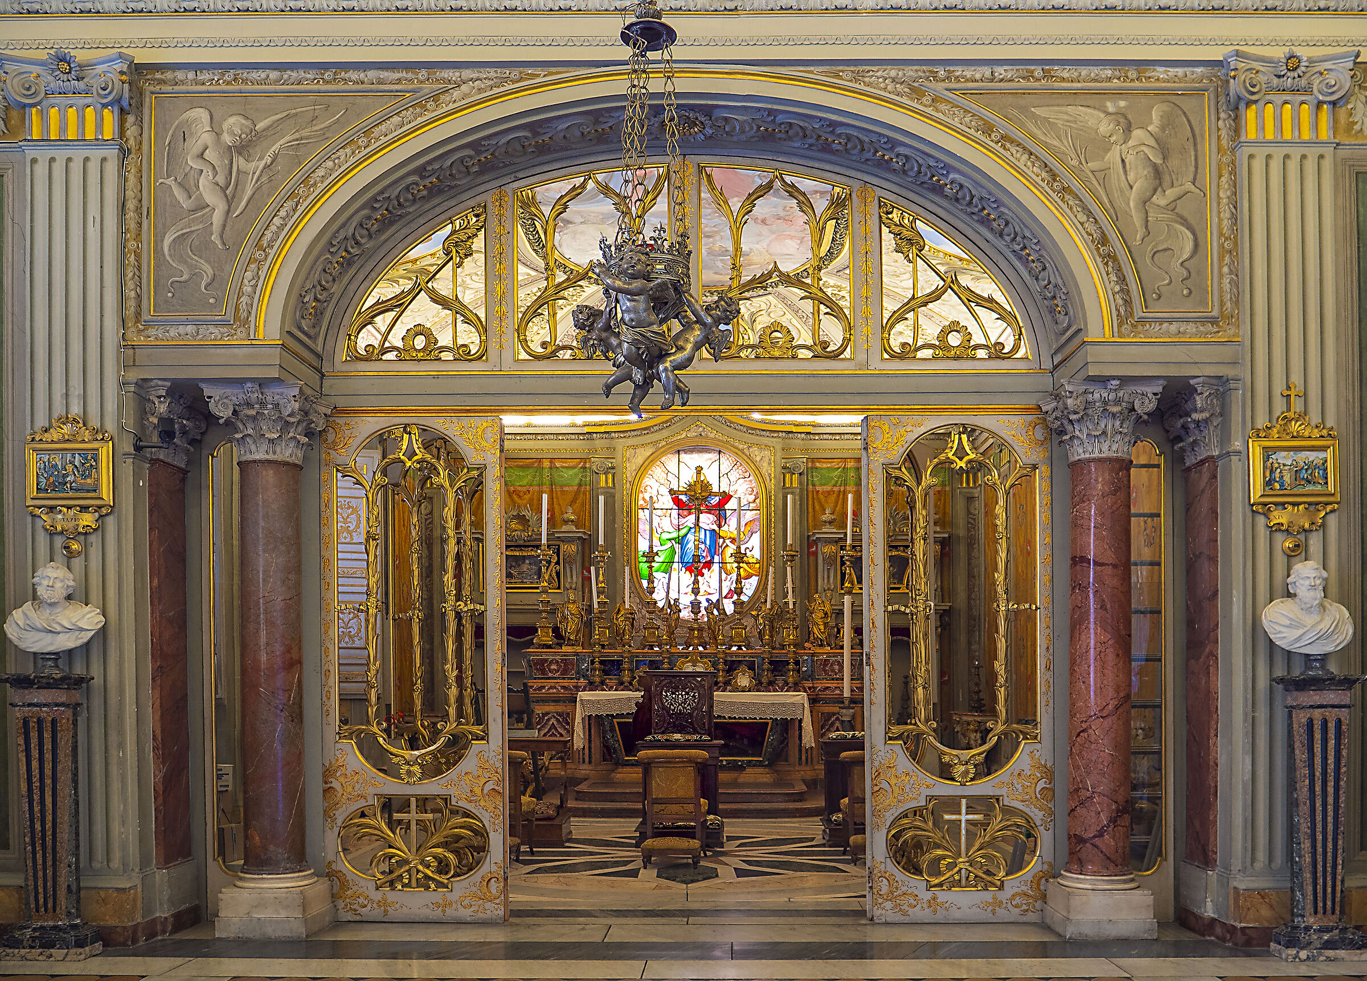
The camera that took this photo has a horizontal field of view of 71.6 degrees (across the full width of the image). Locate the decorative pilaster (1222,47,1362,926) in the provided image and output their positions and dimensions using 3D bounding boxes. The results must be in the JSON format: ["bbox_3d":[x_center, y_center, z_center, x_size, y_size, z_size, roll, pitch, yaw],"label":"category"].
[{"bbox_3d":[3.300,0.030,5.170,0.720,4.770,0.320,0,-1,0],"label":"decorative pilaster"}]

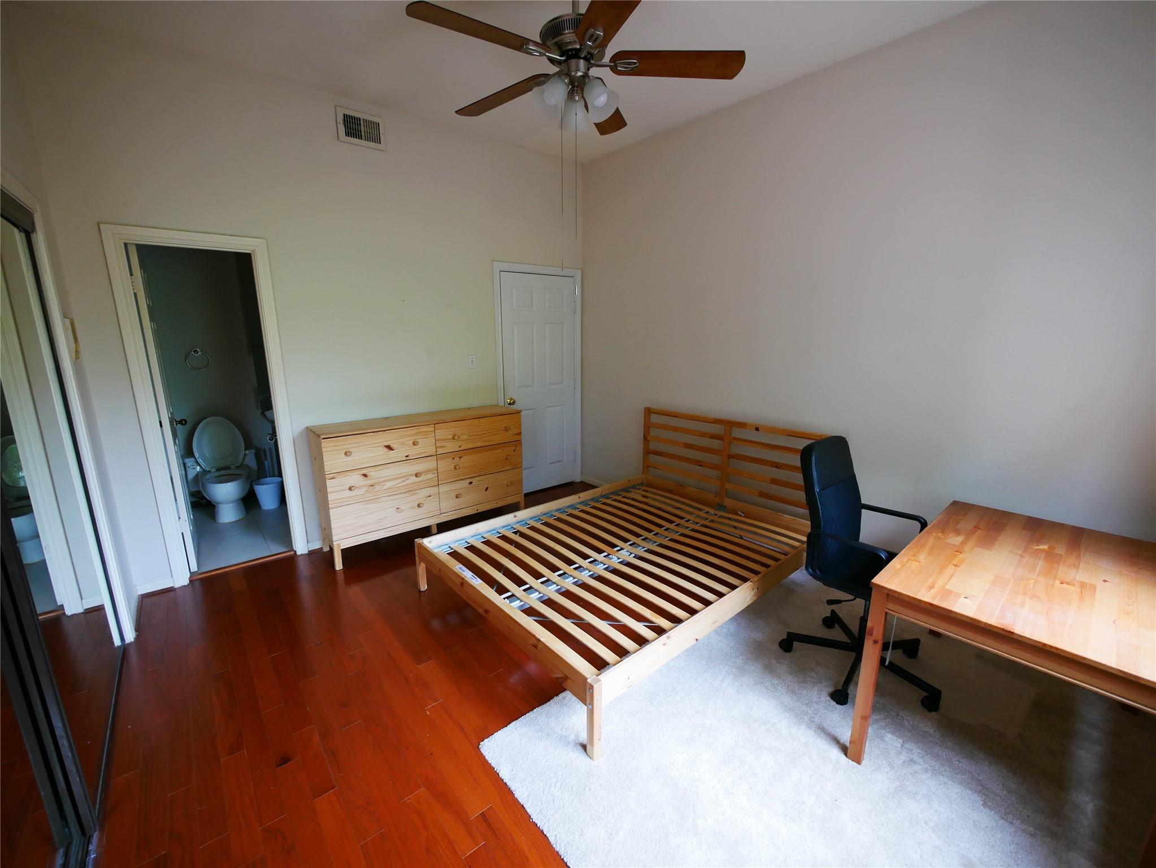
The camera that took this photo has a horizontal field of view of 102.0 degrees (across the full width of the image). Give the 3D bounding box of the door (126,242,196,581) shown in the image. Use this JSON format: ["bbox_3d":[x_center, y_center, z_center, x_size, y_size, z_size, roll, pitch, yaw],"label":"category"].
[{"bbox_3d":[-2.742,-0.129,3.128,0.037,2.040,0.610,-10,16,-37],"label":"door"}]

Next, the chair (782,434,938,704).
[{"bbox_3d":[1.338,0.596,2.111,0.630,1.070,0.650,-12,17,-43],"label":"chair"}]

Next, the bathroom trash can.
[{"bbox_3d":[-2.810,0.552,4.272,0.228,0.245,0.228,-11,16,-40],"label":"bathroom trash can"}]

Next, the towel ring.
[{"bbox_3d":[-3.304,-0.647,4.067,0.168,0.192,0.060,-11,16,-40],"label":"towel ring"}]

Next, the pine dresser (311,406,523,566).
[{"bbox_3d":[-1.174,0.331,3.688,1.540,0.920,0.385,-11,16,-40],"label":"pine dresser"}]

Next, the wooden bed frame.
[{"bbox_3d":[0.331,0.495,2.918,2.120,0.925,1.600,-11,16,-40],"label":"wooden bed frame"}]

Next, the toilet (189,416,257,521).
[{"bbox_3d":[-3.049,0.299,4.031,0.490,0.840,0.740,-11,16,-40],"label":"toilet"}]

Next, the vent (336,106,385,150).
[{"bbox_3d":[-1.448,-2.038,3.134,0.302,0.205,0.020,-11,16,-40],"label":"vent"}]

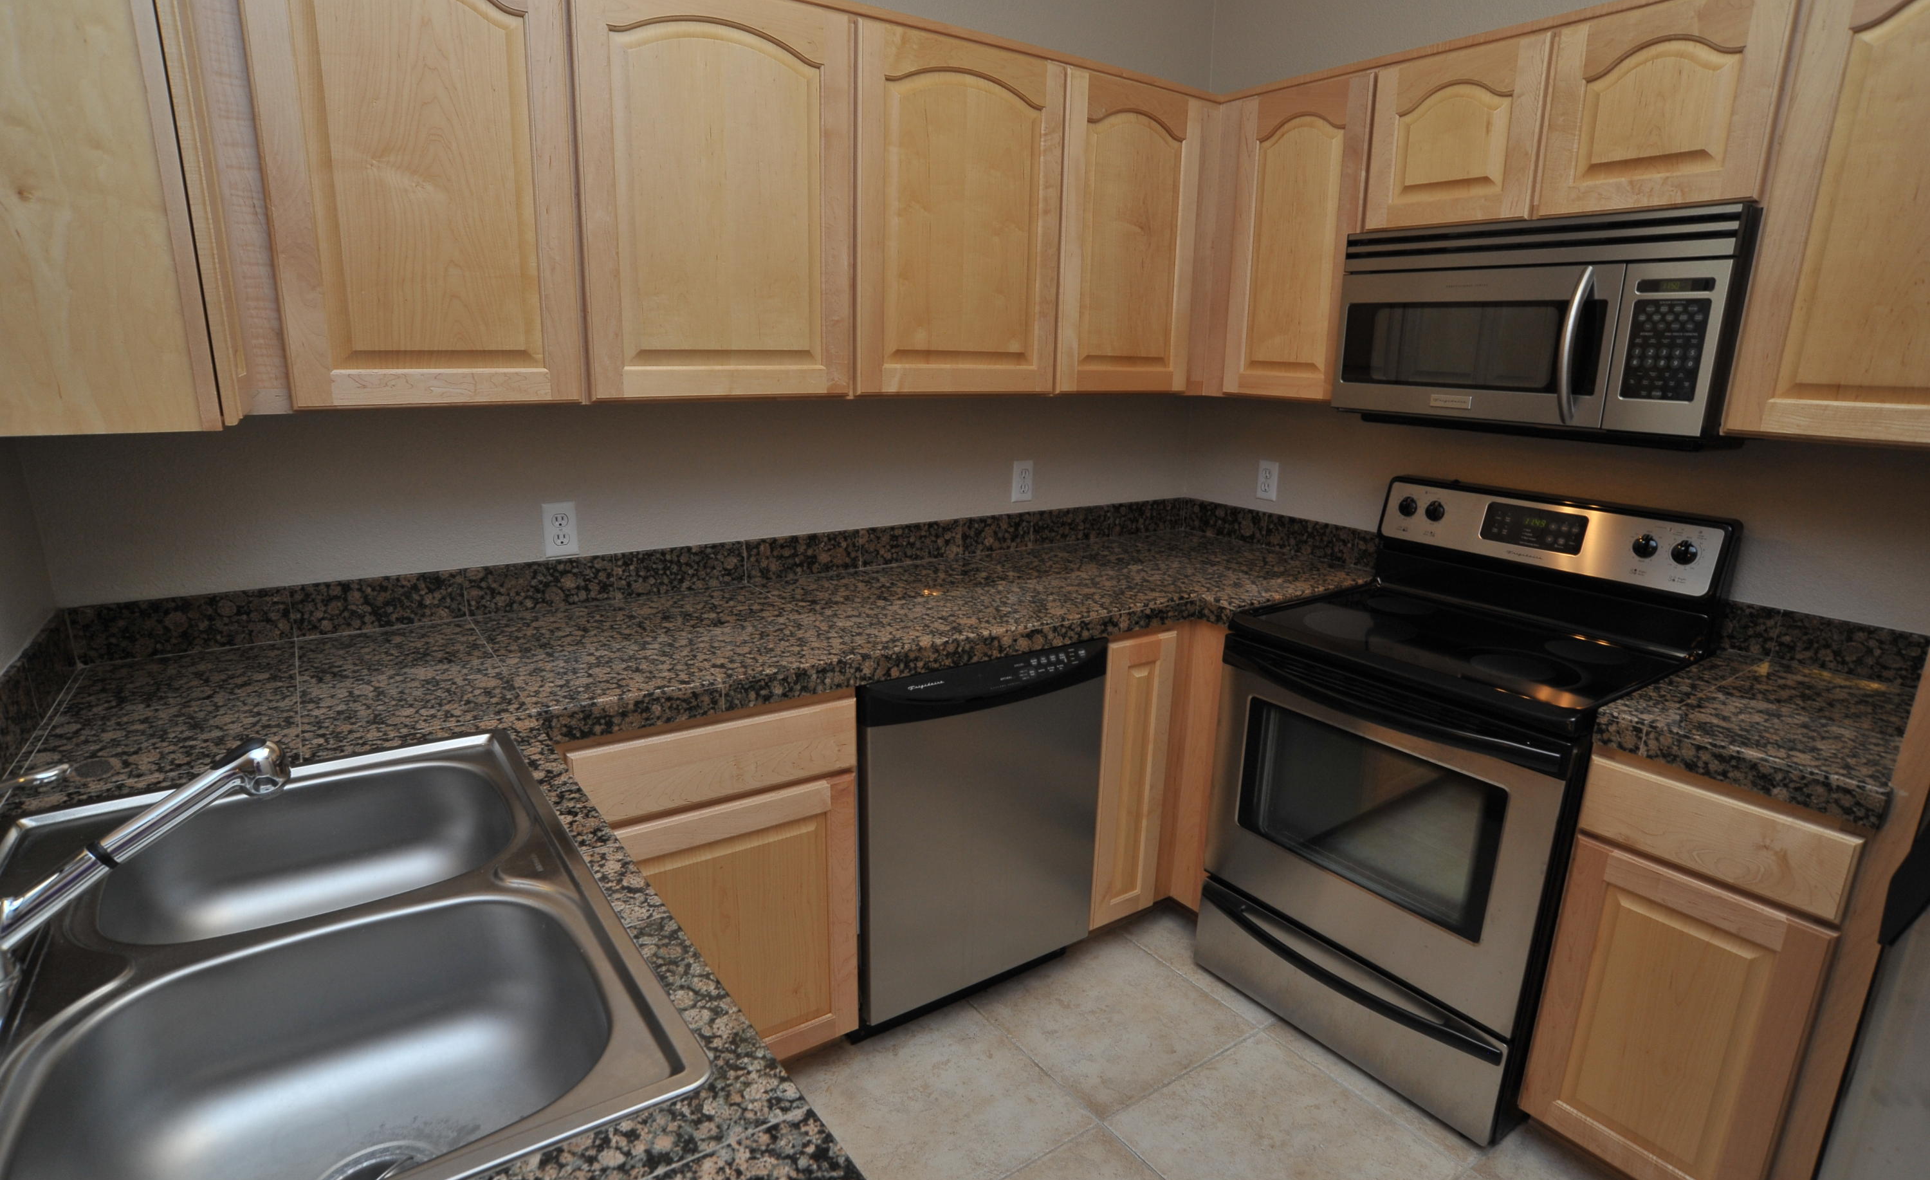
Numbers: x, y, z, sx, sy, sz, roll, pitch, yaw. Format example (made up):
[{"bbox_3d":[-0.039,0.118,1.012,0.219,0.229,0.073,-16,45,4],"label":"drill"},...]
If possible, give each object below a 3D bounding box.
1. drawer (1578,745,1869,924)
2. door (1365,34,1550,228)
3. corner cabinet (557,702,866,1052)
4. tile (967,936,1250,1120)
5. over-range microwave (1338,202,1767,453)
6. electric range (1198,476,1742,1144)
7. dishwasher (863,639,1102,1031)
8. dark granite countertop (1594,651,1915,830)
[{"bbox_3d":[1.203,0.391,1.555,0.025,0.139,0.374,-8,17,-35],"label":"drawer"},{"bbox_3d":[1.030,-0.948,2.041,0.020,0.340,0.366,-9,17,-34],"label":"door"},{"bbox_3d":[-0.606,0.575,2.012,0.577,0.880,0.620,-8,17,-35],"label":"corner cabinet"},{"bbox_3d":[0.332,0.991,2.271,0.503,0.010,0.503,-8,17,-35],"label":"tile"},{"bbox_3d":[1.229,-0.547,2.042,0.413,0.408,0.756,-8,17,-35],"label":"over-range microwave"},{"bbox_3d":[1.077,0.401,2.205,0.676,1.209,0.754,-8,17,-35],"label":"electric range"},{"bbox_3d":[-0.107,0.496,2.330,0.612,0.848,0.605,-8,17,-35],"label":"dishwasher"},{"bbox_3d":[1.434,0.224,1.692,0.661,0.064,0.412,-8,17,-35],"label":"dark granite countertop"}]

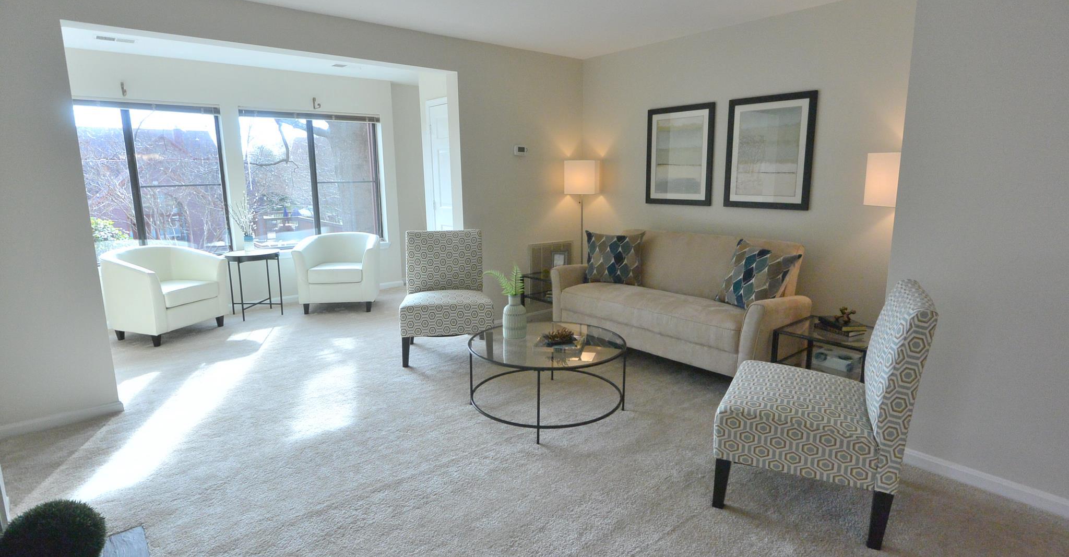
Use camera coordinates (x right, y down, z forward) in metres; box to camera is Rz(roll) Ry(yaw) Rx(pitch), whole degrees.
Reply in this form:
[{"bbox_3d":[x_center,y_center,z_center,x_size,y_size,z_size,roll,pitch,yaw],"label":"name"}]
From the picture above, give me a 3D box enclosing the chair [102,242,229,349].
[{"bbox_3d":[-3.303,0.116,4.771,0.680,0.730,0.750,4,12,22],"label":"chair"}]

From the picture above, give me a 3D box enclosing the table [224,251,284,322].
[{"bbox_3d":[-2.812,0.054,5.378,0.505,0.635,0.505,-10,14,-39],"label":"table"}]

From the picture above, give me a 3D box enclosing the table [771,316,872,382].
[{"bbox_3d":[1.715,0.515,3.078,0.470,0.447,0.485,-10,14,-39],"label":"table"}]

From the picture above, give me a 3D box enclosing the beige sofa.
[{"bbox_3d":[1.028,0.139,4.042,0.860,0.845,1.810,-10,14,-39],"label":"beige sofa"}]

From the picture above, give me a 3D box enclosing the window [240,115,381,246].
[{"bbox_3d":[-2.447,-1.113,6.064,1.500,1.480,0.100,-10,14,-39],"label":"window"}]

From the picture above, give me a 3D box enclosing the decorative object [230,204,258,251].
[{"bbox_3d":[-2.858,-0.506,5.299,0.250,0.507,0.220,-10,14,-39],"label":"decorative object"}]

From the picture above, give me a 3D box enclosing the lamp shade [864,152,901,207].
[{"bbox_3d":[2.079,-0.560,3.012,0.270,0.295,0.270,-4,11,-16],"label":"lamp shade"}]

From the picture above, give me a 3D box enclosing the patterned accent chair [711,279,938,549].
[{"bbox_3d":[1.153,0.461,2.222,0.680,0.890,0.645,5,12,27],"label":"patterned accent chair"}]

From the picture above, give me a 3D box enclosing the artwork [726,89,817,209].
[{"bbox_3d":[1.716,-0.925,3.951,0.035,0.815,0.655,-10,14,-39],"label":"artwork"}]

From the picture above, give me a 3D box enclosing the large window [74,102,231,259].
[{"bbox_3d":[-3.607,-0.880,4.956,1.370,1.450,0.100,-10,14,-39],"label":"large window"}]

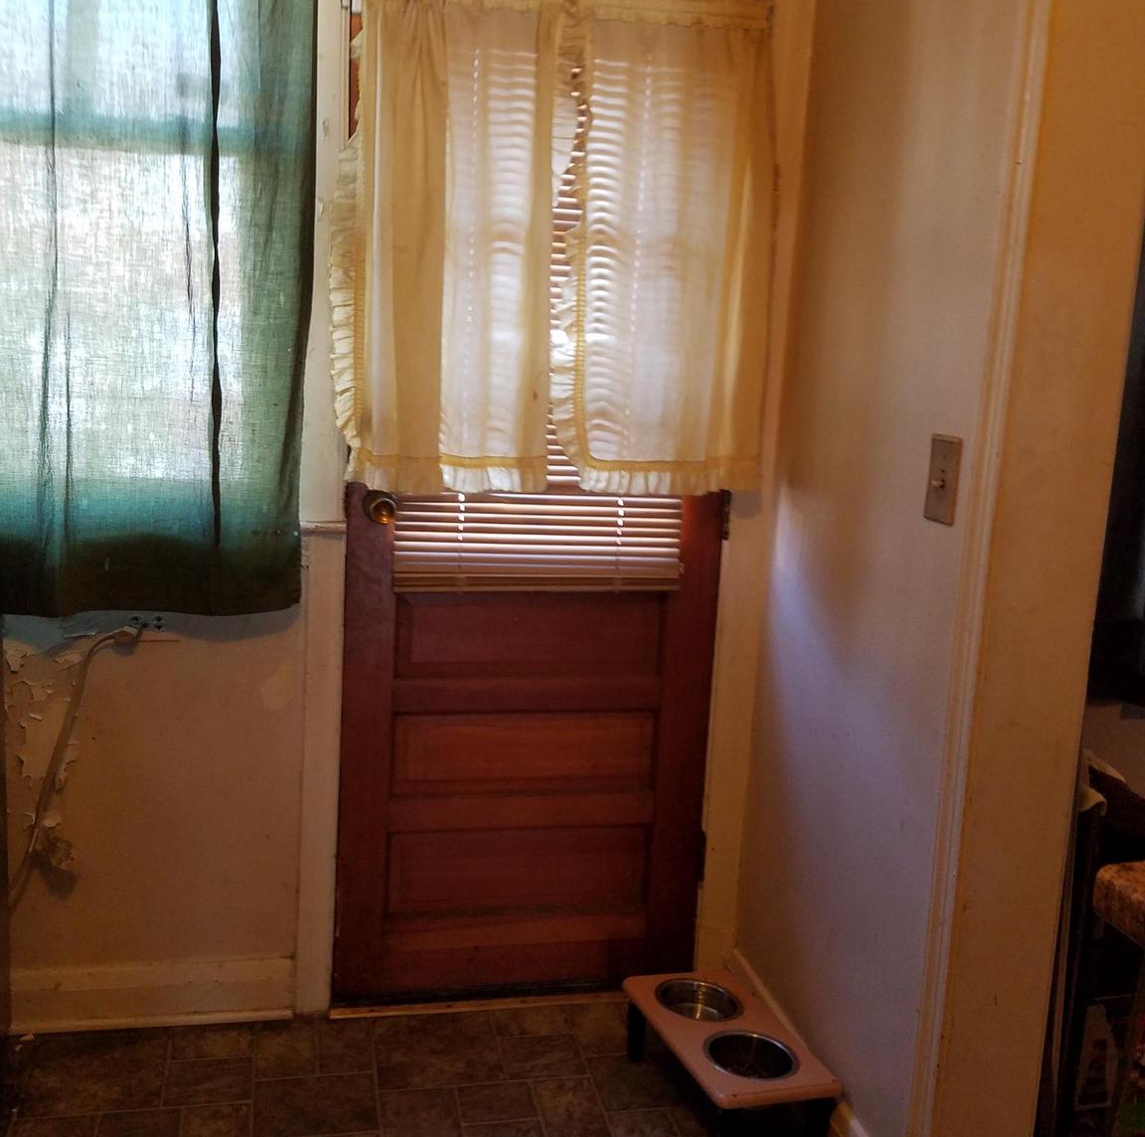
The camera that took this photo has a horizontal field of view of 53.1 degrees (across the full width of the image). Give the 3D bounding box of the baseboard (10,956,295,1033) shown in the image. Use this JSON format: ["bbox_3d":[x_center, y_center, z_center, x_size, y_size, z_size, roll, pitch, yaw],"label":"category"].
[{"bbox_3d":[-0.813,0.820,2.227,0.530,0.132,0.030,1,9,-12],"label":"baseboard"}]

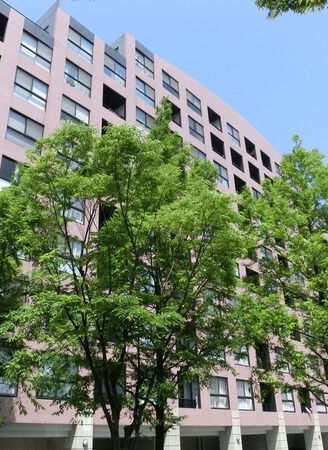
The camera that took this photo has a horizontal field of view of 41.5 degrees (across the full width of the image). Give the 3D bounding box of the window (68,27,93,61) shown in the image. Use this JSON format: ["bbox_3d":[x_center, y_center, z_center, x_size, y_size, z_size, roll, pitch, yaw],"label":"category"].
[{"bbox_3d":[-5.342,-11.450,27.682,0.180,1.828,1.874,-24,-34,36],"label":"window"}]

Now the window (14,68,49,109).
[{"bbox_3d":[-7.164,-7.334,23.377,0.200,1.796,1.930,-24,-34,36],"label":"window"}]

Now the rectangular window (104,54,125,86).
[{"bbox_3d":[-3.406,-10.664,29.908,0.200,1.796,1.930,-24,-34,36],"label":"rectangular window"}]

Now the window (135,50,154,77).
[{"bbox_3d":[-1.494,-12.206,32.850,0.180,1.828,1.909,-24,-34,36],"label":"window"}]

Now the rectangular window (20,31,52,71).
[{"bbox_3d":[-7.261,-9.917,24.690,0.200,1.796,1.930,-24,-34,36],"label":"rectangular window"}]

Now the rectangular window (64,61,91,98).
[{"bbox_3d":[-5.290,-9.001,26.638,0.200,1.796,1.930,-24,-34,36],"label":"rectangular window"}]

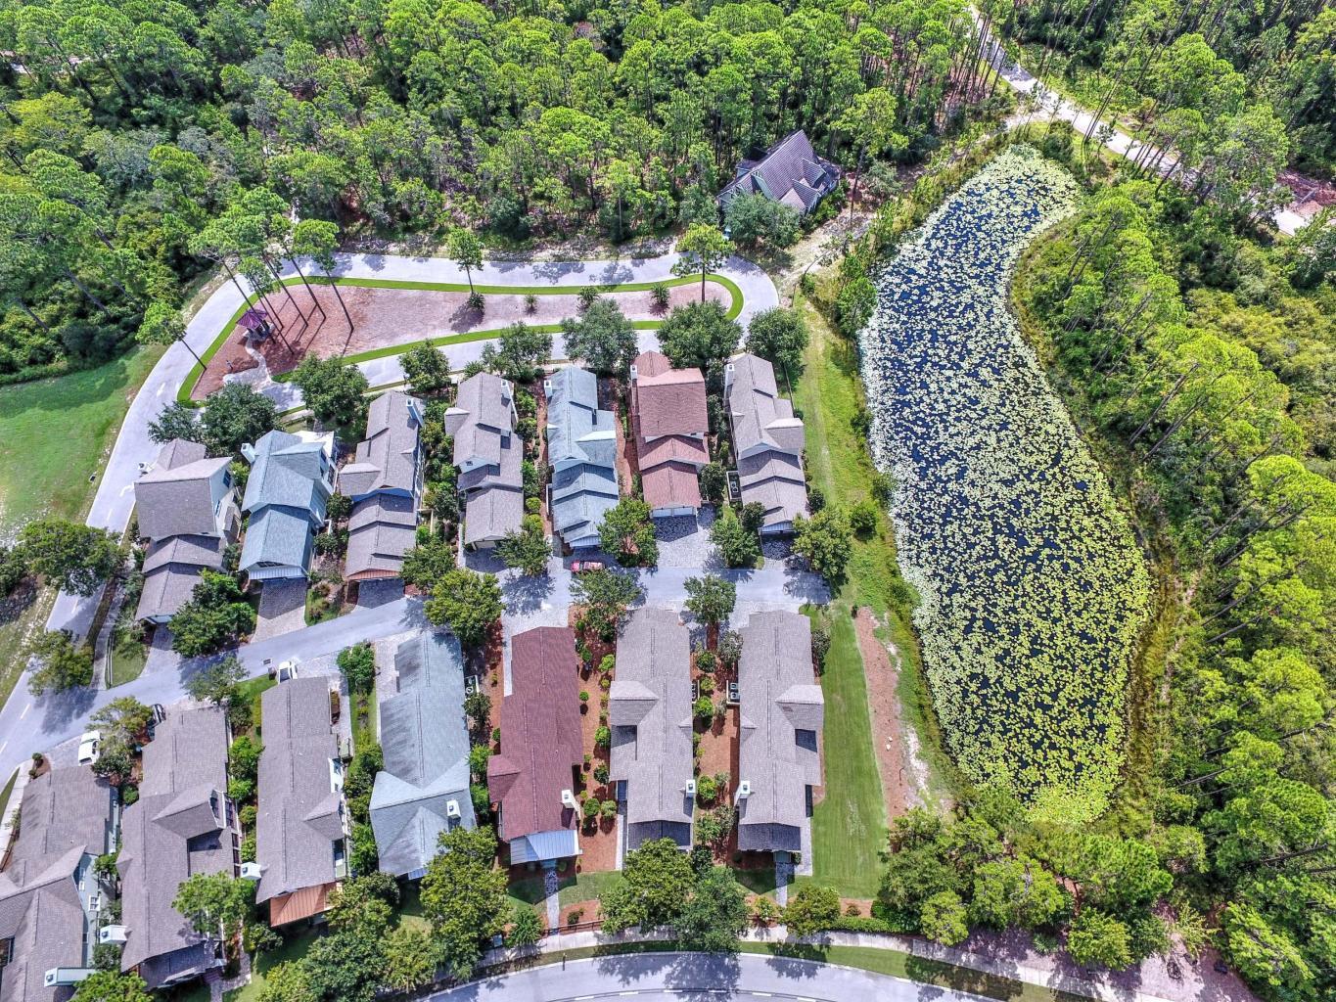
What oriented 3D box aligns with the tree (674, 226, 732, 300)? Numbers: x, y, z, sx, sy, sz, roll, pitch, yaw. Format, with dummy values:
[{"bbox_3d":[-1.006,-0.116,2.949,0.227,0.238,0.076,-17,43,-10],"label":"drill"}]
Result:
[{"bbox_3d":[5.809,-39.612,132.445,9.400,15.300,9.000,-1,58,0],"label":"tree"}]

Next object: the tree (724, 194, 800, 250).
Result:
[{"bbox_3d":[16.566,-48.571,136.984,13.230,9.000,12.900,-1,58,1],"label":"tree"}]

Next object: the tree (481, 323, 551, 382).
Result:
[{"bbox_3d":[-24.500,-23.853,125.921,10.700,8.700,10.700,0,59,0],"label":"tree"}]

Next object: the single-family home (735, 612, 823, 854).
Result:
[{"bbox_3d":[13.193,26.045,90.954,9.500,9.300,27.500,3,58,3],"label":"single-family home"}]

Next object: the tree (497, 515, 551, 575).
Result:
[{"bbox_3d":[-19.900,7.125,107.774,7.100,7.900,7.100,0,59,0],"label":"tree"}]

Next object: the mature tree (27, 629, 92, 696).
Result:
[{"bbox_3d":[-75.832,20.670,97.375,7.070,7.500,7.910,-1,58,1],"label":"mature tree"}]

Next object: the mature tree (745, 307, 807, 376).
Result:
[{"bbox_3d":[17.450,-24.839,125.638,10.300,10.200,10.300,0,59,0],"label":"mature tree"}]

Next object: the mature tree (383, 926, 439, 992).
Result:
[{"bbox_3d":[-26.329,47.426,80.055,5.700,7.000,5.840,-1,58,1],"label":"mature tree"}]

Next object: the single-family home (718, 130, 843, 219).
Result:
[{"bbox_3d":[21.124,-61.150,146.852,17.950,9.490,25.270,36,65,19],"label":"single-family home"}]

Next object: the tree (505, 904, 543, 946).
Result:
[{"bbox_3d":[-15.638,46.938,85.306,4.100,4.000,4.100,-1,58,0],"label":"tree"}]

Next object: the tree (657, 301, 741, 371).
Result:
[{"bbox_3d":[4.958,-26.162,125.066,12.200,10.000,12.200,0,59,0],"label":"tree"}]

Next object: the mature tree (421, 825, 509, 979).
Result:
[{"bbox_3d":[-20.972,41.941,81.253,8.710,10.500,14.180,-1,58,1],"label":"mature tree"}]

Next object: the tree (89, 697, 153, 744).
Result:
[{"bbox_3d":[-67.700,27.629,96.270,6.700,6.500,6.700,0,59,0],"label":"tree"}]

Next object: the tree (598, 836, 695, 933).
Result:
[{"bbox_3d":[-2.343,42.578,85.467,10.200,8.000,9.500,-1,58,0],"label":"tree"}]

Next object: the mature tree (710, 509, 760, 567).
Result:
[{"bbox_3d":[9.459,5.417,109.590,6.800,6.200,7.500,-1,58,0],"label":"mature tree"}]

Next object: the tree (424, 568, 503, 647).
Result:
[{"bbox_3d":[-26.465,14.108,100.510,9.500,9.600,9.500,0,59,0],"label":"tree"}]

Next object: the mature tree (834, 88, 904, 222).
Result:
[{"bbox_3d":[35.100,-60.469,138.180,11.000,25.400,11.000,0,59,0],"label":"mature tree"}]

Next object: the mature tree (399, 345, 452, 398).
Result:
[{"bbox_3d":[-38.254,-20.363,122.487,7.700,8.000,7.700,0,59,0],"label":"mature tree"}]

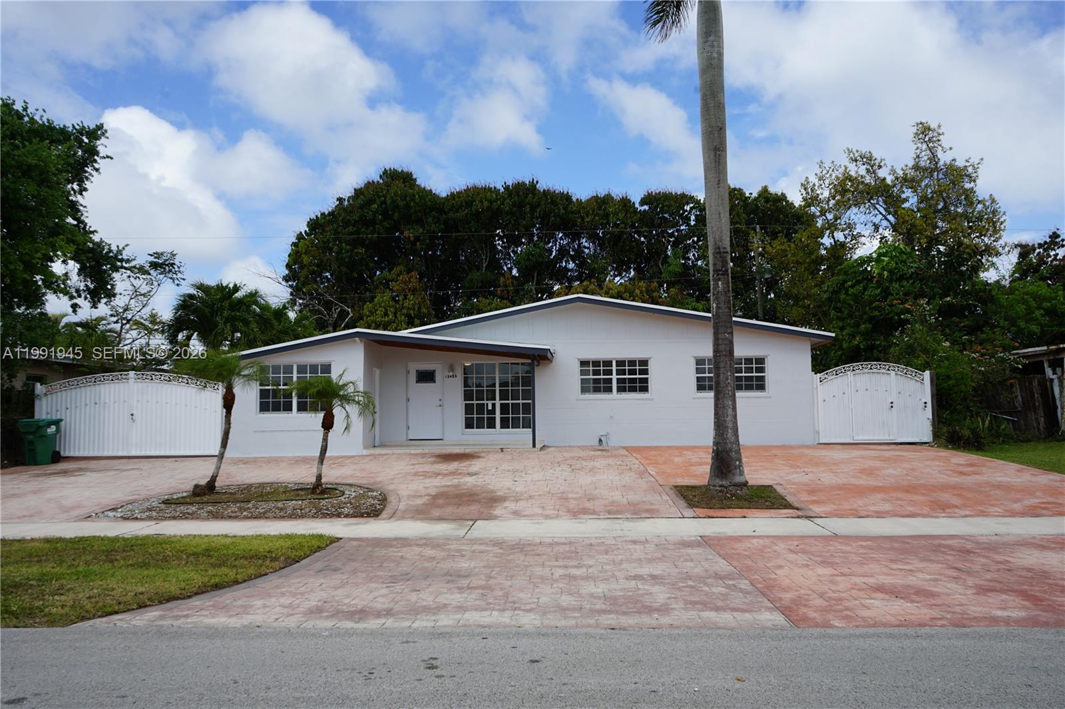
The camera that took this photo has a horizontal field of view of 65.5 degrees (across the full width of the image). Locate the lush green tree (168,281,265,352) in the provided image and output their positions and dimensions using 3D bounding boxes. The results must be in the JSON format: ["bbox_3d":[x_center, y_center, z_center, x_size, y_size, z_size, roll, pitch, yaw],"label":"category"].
[{"bbox_3d":[-11.929,0.325,31.080,3.734,6.269,3.500,-1,-4,0],"label":"lush green tree"}]

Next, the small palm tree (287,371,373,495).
[{"bbox_3d":[-3.512,1.357,14.442,1.553,2.138,1.500,-1,-4,0],"label":"small palm tree"}]

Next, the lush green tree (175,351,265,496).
[{"bbox_3d":[-5.429,1.185,14.407,1.549,2.524,1.500,-1,-4,0],"label":"lush green tree"}]

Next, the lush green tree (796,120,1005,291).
[{"bbox_3d":[14.169,-3.009,31.313,7.721,11.882,7.200,-1,-4,0],"label":"lush green tree"}]

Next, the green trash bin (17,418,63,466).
[{"bbox_3d":[-11.901,2.116,20.027,0.700,1.100,0.840,-2,-5,14],"label":"green trash bin"}]

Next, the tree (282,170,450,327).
[{"bbox_3d":[-8.765,-2.842,43.359,8.537,14.202,8.200,-1,-4,0],"label":"tree"}]

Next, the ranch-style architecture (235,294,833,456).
[{"bbox_3d":[0.232,0.745,25.413,15.572,4.103,11.000,-1,-4,2],"label":"ranch-style architecture"}]

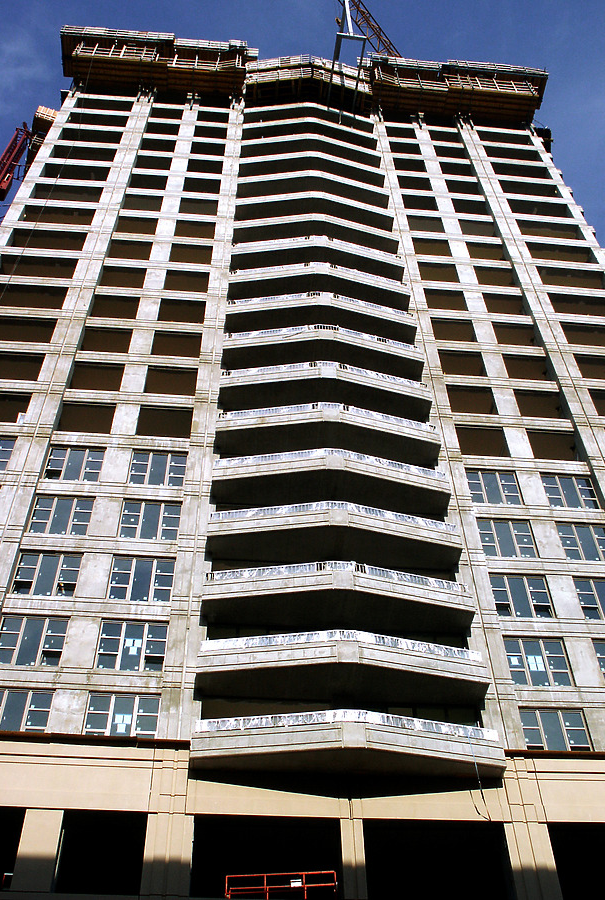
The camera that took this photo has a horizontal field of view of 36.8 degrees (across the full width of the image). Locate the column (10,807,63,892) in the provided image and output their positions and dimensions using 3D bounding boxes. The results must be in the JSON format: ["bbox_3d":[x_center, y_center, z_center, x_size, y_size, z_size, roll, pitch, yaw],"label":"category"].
[{"bbox_3d":[-7.272,11.211,25.129,1.092,2.449,0.738,3,-49,-4],"label":"column"}]

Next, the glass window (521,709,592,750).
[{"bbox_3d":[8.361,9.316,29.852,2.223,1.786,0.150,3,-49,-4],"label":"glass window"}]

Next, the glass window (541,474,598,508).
[{"bbox_3d":[11.251,1.843,38.348,2.243,1.971,0.133,3,-49,-4],"label":"glass window"}]

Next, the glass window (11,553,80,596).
[{"bbox_3d":[-9.168,4.489,32.839,2.267,1.981,0.150,3,-49,-4],"label":"glass window"}]

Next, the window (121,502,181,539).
[{"bbox_3d":[-5.882,2.747,35.332,2.313,1.981,0.150,3,-49,-4],"label":"window"}]

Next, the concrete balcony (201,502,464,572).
[{"bbox_3d":[1.224,3.096,33.695,9.381,1.283,2.213,3,-49,-4],"label":"concrete balcony"}]

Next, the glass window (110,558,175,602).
[{"bbox_3d":[-5.727,4.721,32.598,2.285,1.971,0.133,3,-49,-4],"label":"glass window"}]

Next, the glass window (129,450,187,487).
[{"bbox_3d":[-5.940,0.786,37.595,2.313,1.981,0.150,3,-49,-4],"label":"glass window"}]

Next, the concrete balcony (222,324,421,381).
[{"bbox_3d":[1.027,-4.716,43.234,9.512,1.314,2.224,3,-49,-4],"label":"concrete balcony"}]

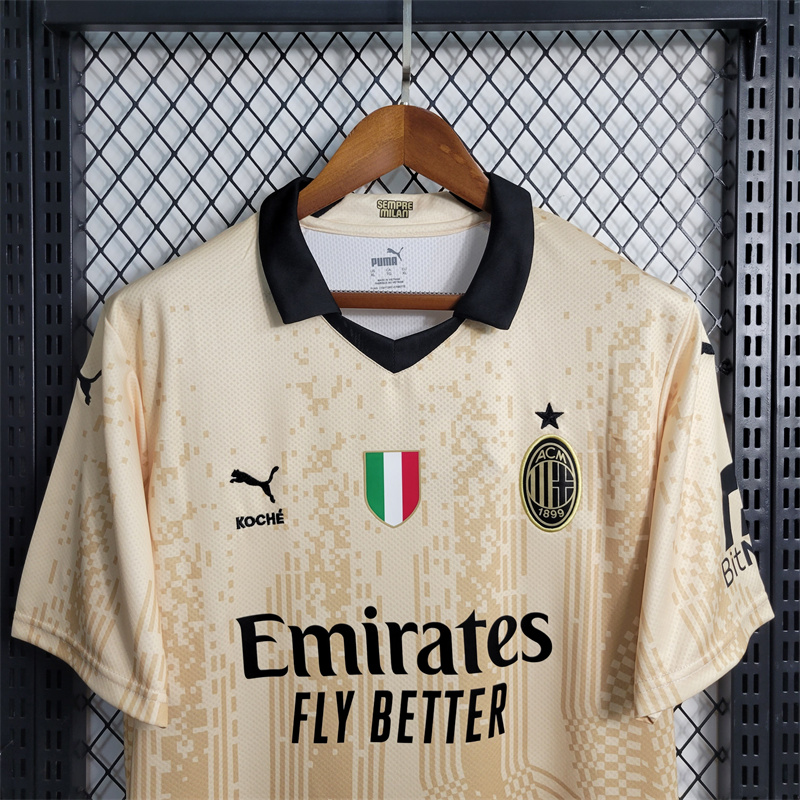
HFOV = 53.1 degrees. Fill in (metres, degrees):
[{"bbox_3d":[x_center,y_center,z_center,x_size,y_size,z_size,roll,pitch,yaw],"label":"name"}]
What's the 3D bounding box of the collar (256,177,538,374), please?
[{"bbox_3d":[-0.003,-0.119,0.760,0.257,0.190,0.110,0,2,0],"label":"collar"}]

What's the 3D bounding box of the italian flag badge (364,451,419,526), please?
[{"bbox_3d":[-0.007,0.078,0.710,0.051,0.068,0.004,-1,-5,0],"label":"italian flag badge"}]

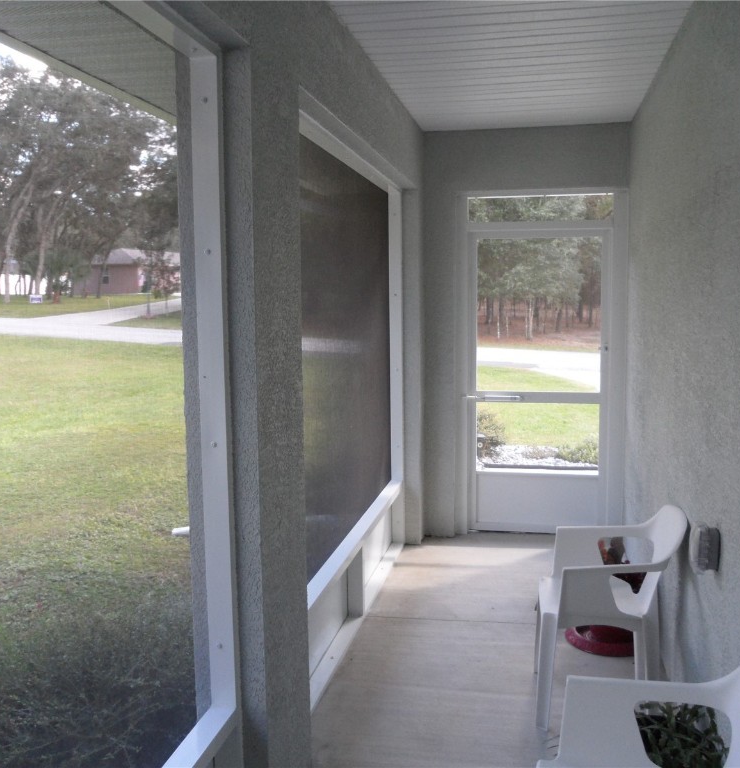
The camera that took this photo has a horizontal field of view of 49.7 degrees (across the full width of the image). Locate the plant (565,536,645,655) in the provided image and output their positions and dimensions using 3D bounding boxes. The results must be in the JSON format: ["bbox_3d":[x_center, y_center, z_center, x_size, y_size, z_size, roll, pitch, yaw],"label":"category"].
[{"bbox_3d":[1.110,0.948,3.703,0.376,0.502,0.376,1,6,12],"label":"plant"}]

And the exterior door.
[{"bbox_3d":[1.135,-0.013,5.348,0.958,2.071,0.050,1,6,12],"label":"exterior door"}]

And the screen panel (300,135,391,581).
[{"bbox_3d":[-0.101,-0.167,4.047,0.040,1.851,2.257,1,6,12],"label":"screen panel"}]

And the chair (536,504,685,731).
[{"bbox_3d":[0.928,0.866,3.096,0.557,0.787,0.562,1,6,12],"label":"chair"}]

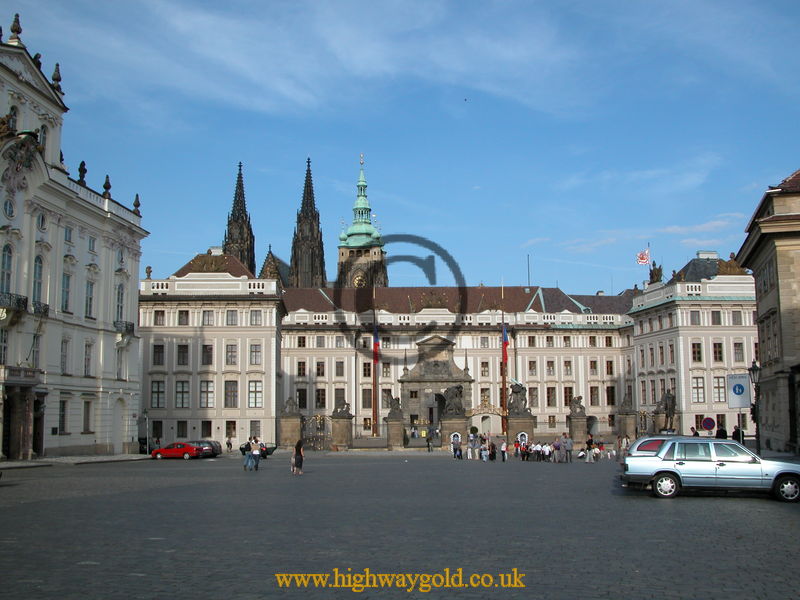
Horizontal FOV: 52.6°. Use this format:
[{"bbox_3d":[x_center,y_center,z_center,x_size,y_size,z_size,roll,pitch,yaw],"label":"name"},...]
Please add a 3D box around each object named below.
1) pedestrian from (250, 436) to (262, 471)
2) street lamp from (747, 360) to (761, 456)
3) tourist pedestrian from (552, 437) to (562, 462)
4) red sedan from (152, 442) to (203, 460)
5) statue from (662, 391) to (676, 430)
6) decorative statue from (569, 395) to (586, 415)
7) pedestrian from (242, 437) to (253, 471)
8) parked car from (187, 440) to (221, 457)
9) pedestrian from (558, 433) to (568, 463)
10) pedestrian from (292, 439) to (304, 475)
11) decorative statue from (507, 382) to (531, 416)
[{"bbox_3d":[-7.477,7.986,42.000,0.580,1.750,0.420,1,-8,-8],"label":"pedestrian"},{"bbox_3d":[15.866,5.051,36.000,0.600,4.650,0.600,0,-8,0],"label":"street lamp"},{"bbox_3d":[9.392,8.975,48.300,0.500,1.580,0.360,-5,-9,30],"label":"tourist pedestrian"},{"bbox_3d":[-17.837,12.048,64.500,4.000,1.380,1.700,-2,-8,14],"label":"red sedan"},{"bbox_3d":[20.323,8.333,61.000,1.000,3.020,0.850,-3,-8,17],"label":"statue"},{"bbox_3d":[18.044,10.796,82.000,1.600,2.150,1.300,0,-8,-6],"label":"decorative statue"},{"bbox_3d":[-7.918,8.001,42.000,0.550,1.760,0.420,1,-8,-8],"label":"pedestrian"},{"bbox_3d":[-18.159,13.658,74.000,1.750,1.480,4.400,7,-11,-42],"label":"parked car"},{"bbox_3d":[9.732,8.782,48.000,0.500,1.760,0.360,6,-10,-37],"label":"pedestrian"},{"bbox_3d":[-4.969,7.749,39.800,0.550,1.660,0.420,1,-8,-8],"label":"pedestrian"},{"bbox_3d":[14.210,11.932,97.000,2.800,4.000,2.400,0,-8,-6],"label":"decorative statue"}]

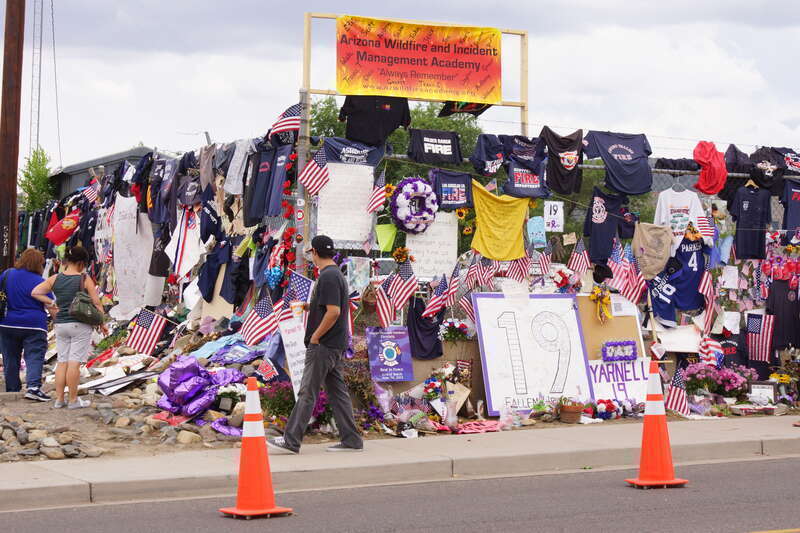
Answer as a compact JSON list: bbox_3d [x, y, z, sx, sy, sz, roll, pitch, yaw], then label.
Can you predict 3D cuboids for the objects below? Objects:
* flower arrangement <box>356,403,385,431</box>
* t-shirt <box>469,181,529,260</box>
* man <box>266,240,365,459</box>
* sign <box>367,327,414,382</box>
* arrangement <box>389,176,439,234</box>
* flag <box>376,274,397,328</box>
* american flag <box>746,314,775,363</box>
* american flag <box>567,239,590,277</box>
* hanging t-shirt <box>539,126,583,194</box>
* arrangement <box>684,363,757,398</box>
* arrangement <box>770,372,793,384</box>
[{"bbox_3d":[-0.244,1.284,15.600,0.220,0.230,0.200,1,1,-28],"label":"flower arrangement"},{"bbox_3d":[0.953,-0.440,17.442,0.599,0.766,0.120,0,-1,-33],"label":"t-shirt"},{"bbox_3d":[-0.683,0.631,14.550,0.740,1.720,0.520,0,0,3],"label":"man"},{"bbox_3d":[-0.085,0.785,16.250,0.420,0.500,0.030,1,-13,-28],"label":"sign"},{"bbox_3d":[0.124,-0.561,16.750,0.500,0.530,0.150,0,0,-32],"label":"arrangement"},{"bbox_3d":[-0.126,0.327,17.000,0.200,0.500,0.130,1,0,-24],"label":"flag"},{"bbox_3d":[3.522,0.694,17.800,0.280,0.470,0.040,1,1,-28],"label":"american flag"},{"bbox_3d":[1.715,-0.086,17.500,0.230,0.370,0.100,1,1,-28],"label":"american flag"},{"bbox_3d":[1.595,-1.053,18.100,0.520,0.690,0.160,1,0,-30],"label":"hanging t-shirt"},{"bbox_3d":[3.132,1.114,17.800,0.700,0.360,0.450,1,0,-24],"label":"arrangement"},{"bbox_3d":[3.707,1.093,17.700,0.190,0.120,0.180,1,1,-28],"label":"arrangement"}]

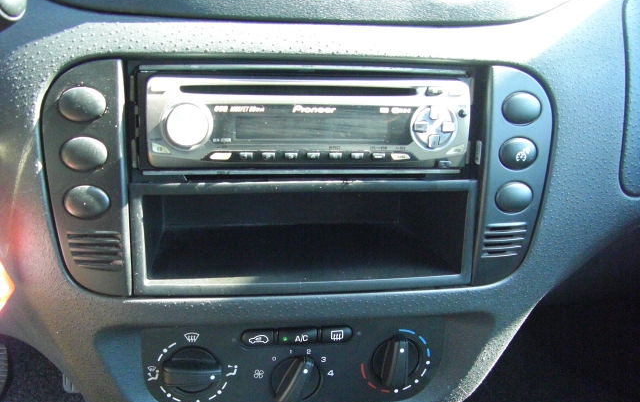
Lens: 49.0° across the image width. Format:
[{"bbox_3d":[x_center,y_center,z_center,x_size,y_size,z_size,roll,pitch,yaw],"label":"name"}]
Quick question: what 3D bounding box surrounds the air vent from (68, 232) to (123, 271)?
[{"bbox_3d":[-0.116,0.025,0.362,0.028,0.019,0.007,-1,12,-9],"label":"air vent"}]

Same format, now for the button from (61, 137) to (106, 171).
[{"bbox_3d":[-0.117,-0.023,0.349,0.022,0.018,0.008,-1,12,-9],"label":"button"}]

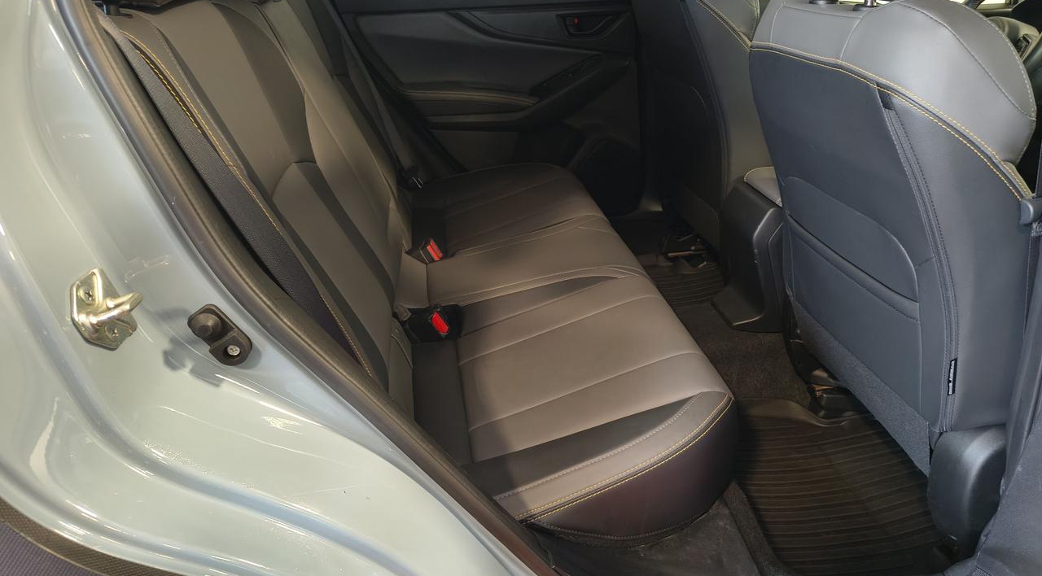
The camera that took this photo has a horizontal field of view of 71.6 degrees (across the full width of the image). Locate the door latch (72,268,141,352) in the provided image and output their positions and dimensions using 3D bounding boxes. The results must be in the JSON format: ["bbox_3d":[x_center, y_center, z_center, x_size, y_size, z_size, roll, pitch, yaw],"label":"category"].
[{"bbox_3d":[-0.357,0.018,0.620,0.038,0.062,0.045,-11,23,4],"label":"door latch"}]

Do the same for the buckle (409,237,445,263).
[{"bbox_3d":[-0.204,-0.080,1.565,0.077,0.047,0.036,-19,25,0],"label":"buckle"}]

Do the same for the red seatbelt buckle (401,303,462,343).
[{"bbox_3d":[-0.159,0.063,1.290,0.085,0.047,0.036,-19,25,0],"label":"red seatbelt buckle"}]

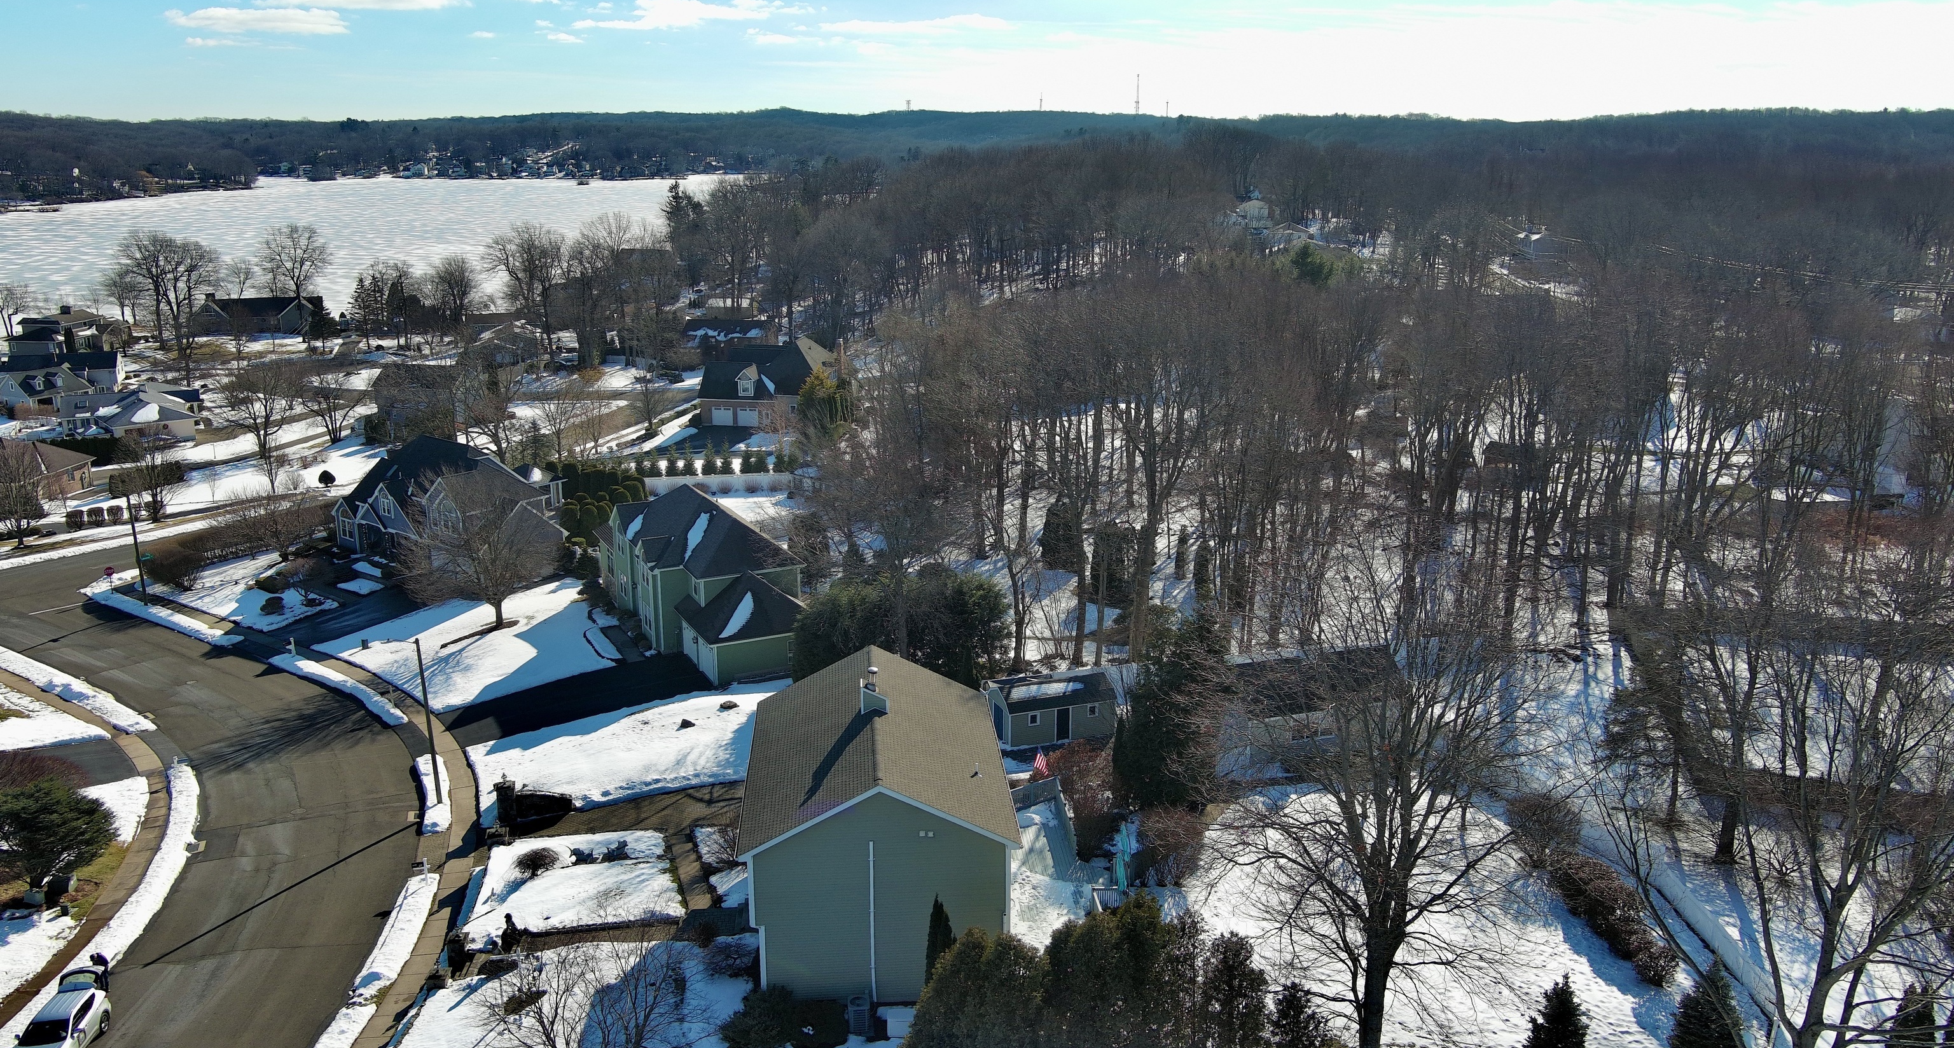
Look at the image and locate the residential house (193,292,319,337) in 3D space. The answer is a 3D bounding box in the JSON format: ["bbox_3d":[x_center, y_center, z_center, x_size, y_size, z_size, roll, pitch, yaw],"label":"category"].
[{"bbox_3d":[-131.238,-38.424,287.263,21.500,6.400,11.000,-4,15,-16],"label":"residential house"}]

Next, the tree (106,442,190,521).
[{"bbox_3d":[-72.060,-3.660,136.100,6.800,7.000,6.800,0,14,0],"label":"tree"}]

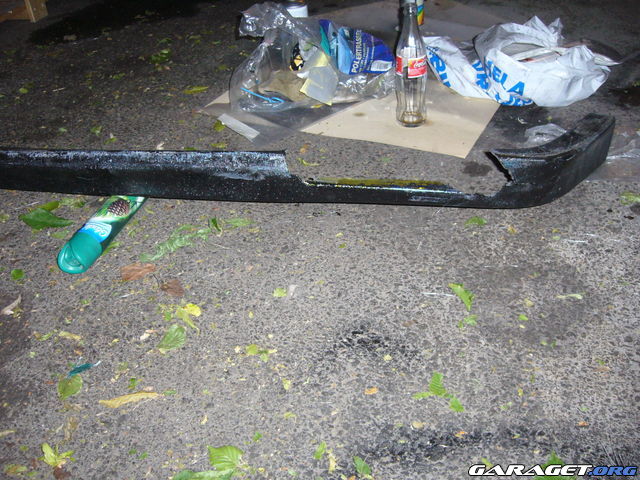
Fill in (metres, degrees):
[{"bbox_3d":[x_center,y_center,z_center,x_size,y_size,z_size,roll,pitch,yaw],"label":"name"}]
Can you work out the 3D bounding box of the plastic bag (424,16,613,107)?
[{"bbox_3d":[0.427,-0.413,1.444,0.370,0.125,0.270,1,36,10],"label":"plastic bag"}]

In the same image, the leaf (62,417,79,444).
[{"bbox_3d":[-0.292,0.224,0.764,0.012,0.006,0.039,-8,38,-1],"label":"leaf"}]

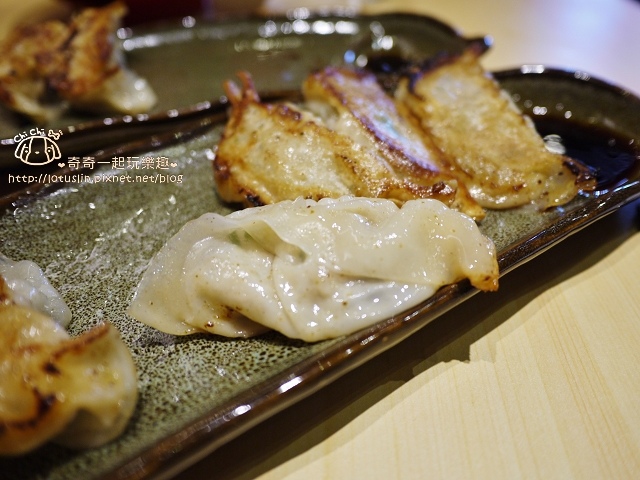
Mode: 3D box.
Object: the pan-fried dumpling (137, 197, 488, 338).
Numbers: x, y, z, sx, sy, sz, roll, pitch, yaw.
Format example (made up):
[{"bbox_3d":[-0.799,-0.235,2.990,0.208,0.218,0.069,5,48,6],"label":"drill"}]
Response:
[{"bbox_3d":[-0.001,0.007,0.136,0.092,0.029,0.041,-5,41,-6],"label":"pan-fried dumpling"}]

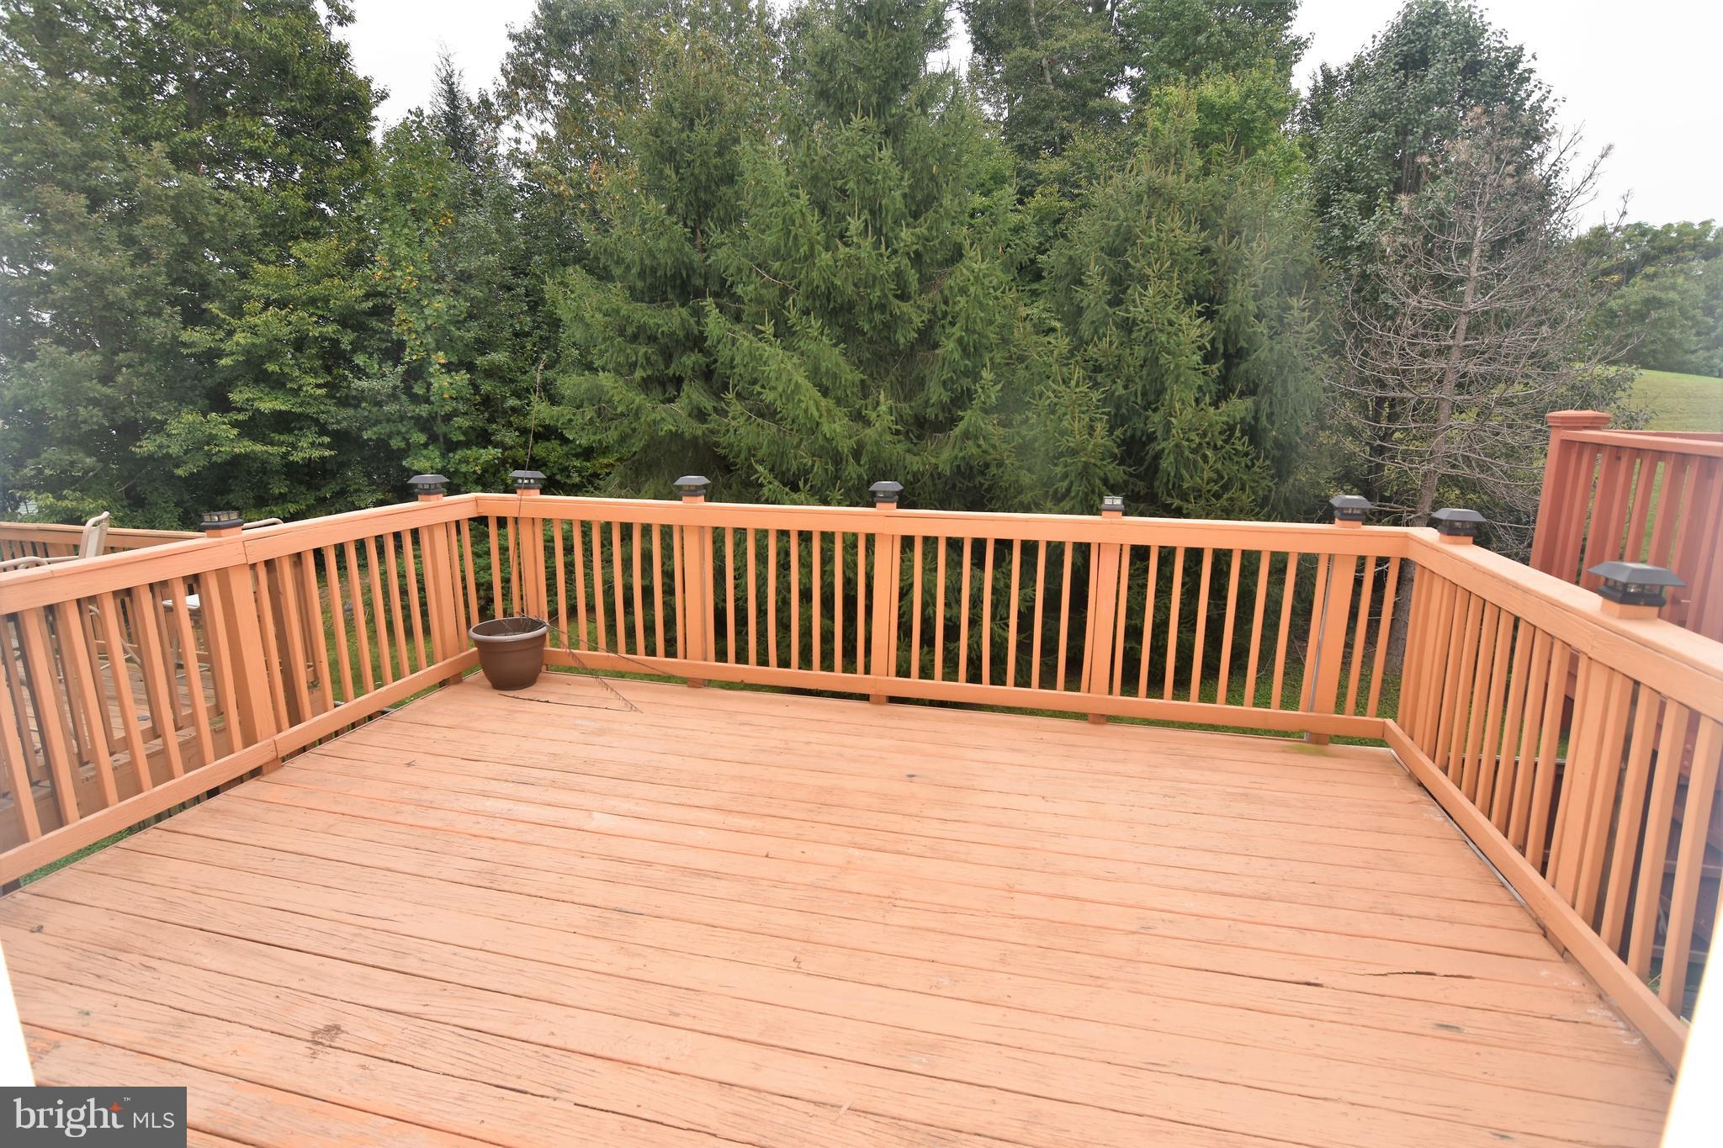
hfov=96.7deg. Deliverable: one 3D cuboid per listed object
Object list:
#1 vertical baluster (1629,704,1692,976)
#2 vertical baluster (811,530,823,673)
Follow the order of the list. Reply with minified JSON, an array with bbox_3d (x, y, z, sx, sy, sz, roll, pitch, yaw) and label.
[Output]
[{"bbox_3d":[1.913,0.627,1.839,0.036,0.771,0.036,-1,12,17],"label":"vertical baluster"},{"bbox_3d":[-0.240,0.148,4.106,0.038,0.820,0.038,3,13,13],"label":"vertical baluster"}]

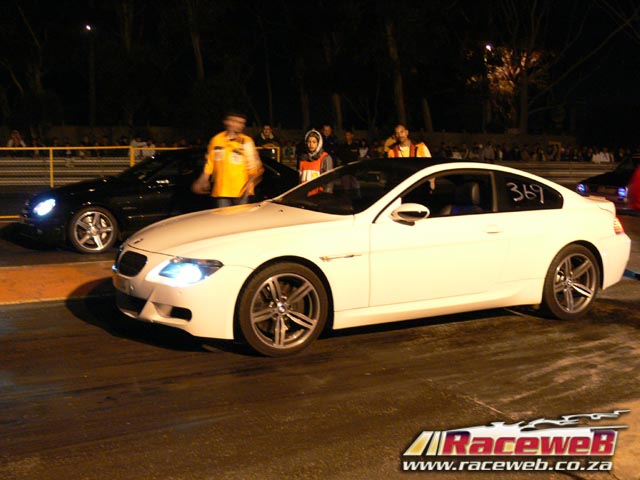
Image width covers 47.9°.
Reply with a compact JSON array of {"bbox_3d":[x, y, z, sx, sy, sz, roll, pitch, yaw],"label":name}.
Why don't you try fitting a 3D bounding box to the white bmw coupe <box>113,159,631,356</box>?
[{"bbox_3d":[0.660,-0.030,6.300,4.860,1.375,1.870,-3,7,-29],"label":"white bmw coupe"}]

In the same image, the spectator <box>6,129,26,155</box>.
[{"bbox_3d":[-8.000,-2.100,19.000,0.540,1.580,0.420,-2,7,-25],"label":"spectator"}]

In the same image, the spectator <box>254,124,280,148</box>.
[{"bbox_3d":[-1.090,-1.500,14.900,0.540,1.660,0.400,0,7,-9],"label":"spectator"}]

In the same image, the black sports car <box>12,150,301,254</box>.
[{"bbox_3d":[-2.000,-0.655,10.850,4.620,1.390,1.780,-2,7,-28],"label":"black sports car"}]

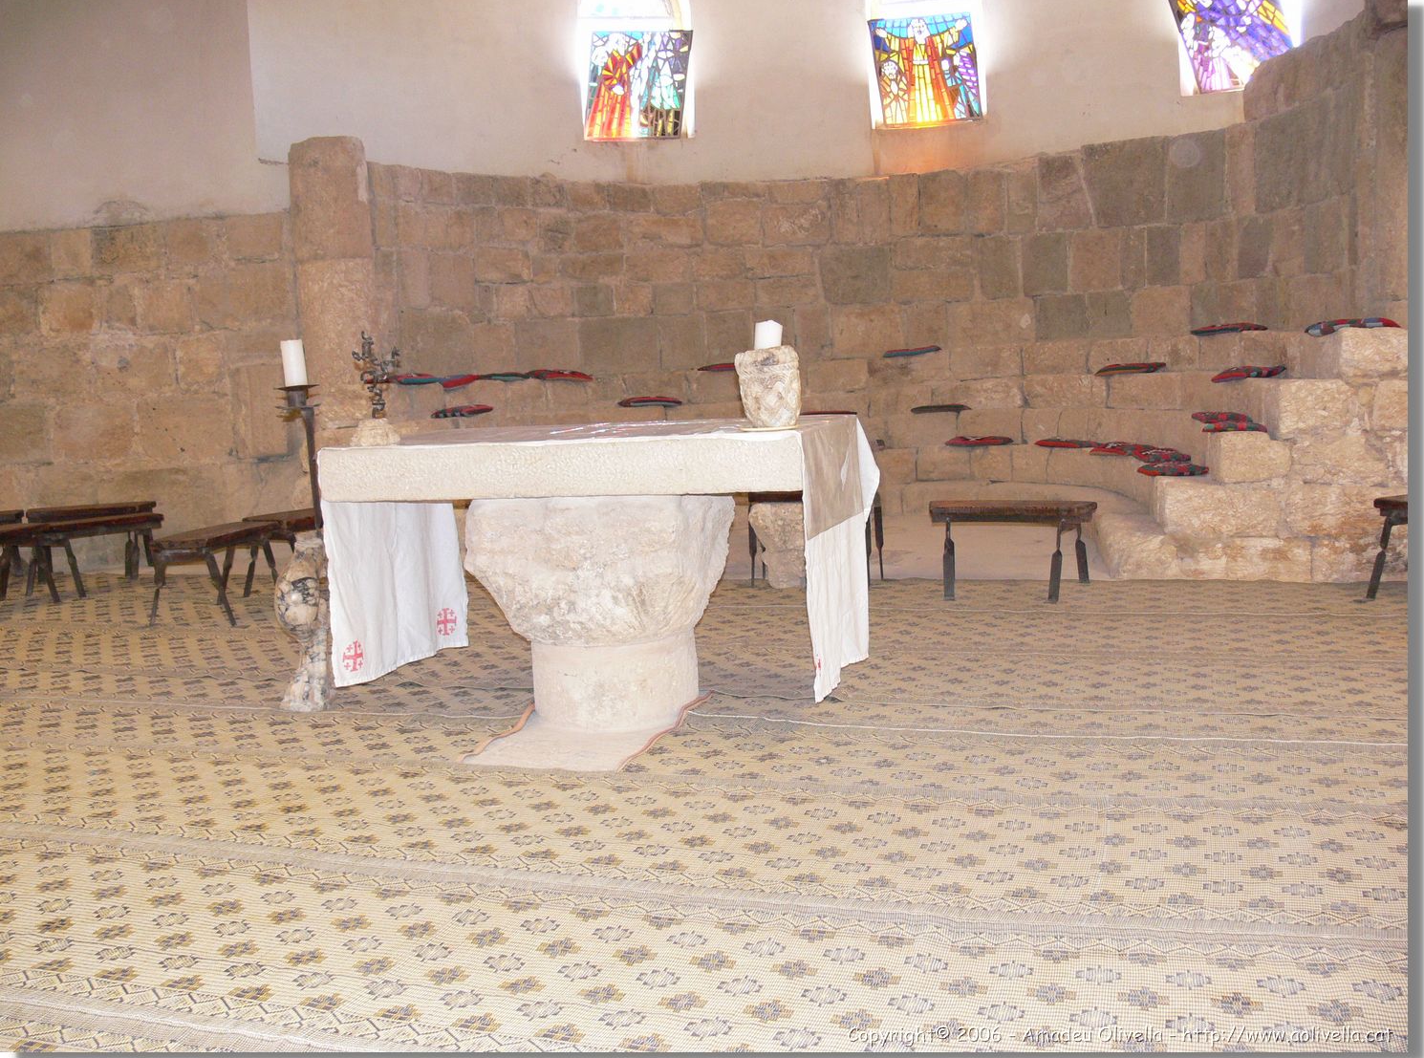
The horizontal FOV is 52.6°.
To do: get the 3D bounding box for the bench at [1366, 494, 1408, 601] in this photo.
[{"bbox_3d":[3.482,0.097,6.509,0.550,0.448,0.806,-6,8,-28],"label":"bench"}]

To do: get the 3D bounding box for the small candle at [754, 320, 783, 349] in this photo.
[{"bbox_3d":[0.189,-0.652,4.850,0.092,0.098,0.092,-3,8,0],"label":"small candle"}]

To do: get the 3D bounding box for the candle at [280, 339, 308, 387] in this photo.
[{"bbox_3d":[-1.580,-0.625,5.450,0.085,0.172,0.085,-3,8,0],"label":"candle"}]

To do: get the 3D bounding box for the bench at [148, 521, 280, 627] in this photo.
[{"bbox_3d":[-2.523,0.222,7.416,0.440,0.450,0.740,0,9,17],"label":"bench"}]

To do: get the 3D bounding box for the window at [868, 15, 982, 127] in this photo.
[{"bbox_3d":[1.510,-3.224,10.148,0.721,0.740,0.052,0,36,18],"label":"window"}]

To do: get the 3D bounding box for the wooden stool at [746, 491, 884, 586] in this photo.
[{"bbox_3d":[0.543,0.063,7.662,0.688,0.472,0.380,0,8,18],"label":"wooden stool"}]

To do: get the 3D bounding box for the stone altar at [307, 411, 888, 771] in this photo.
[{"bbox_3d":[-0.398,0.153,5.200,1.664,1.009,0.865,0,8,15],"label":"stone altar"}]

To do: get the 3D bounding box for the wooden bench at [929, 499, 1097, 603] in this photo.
[{"bbox_3d":[1.502,0.095,7.201,0.806,0.448,0.550,0,8,18],"label":"wooden bench"}]

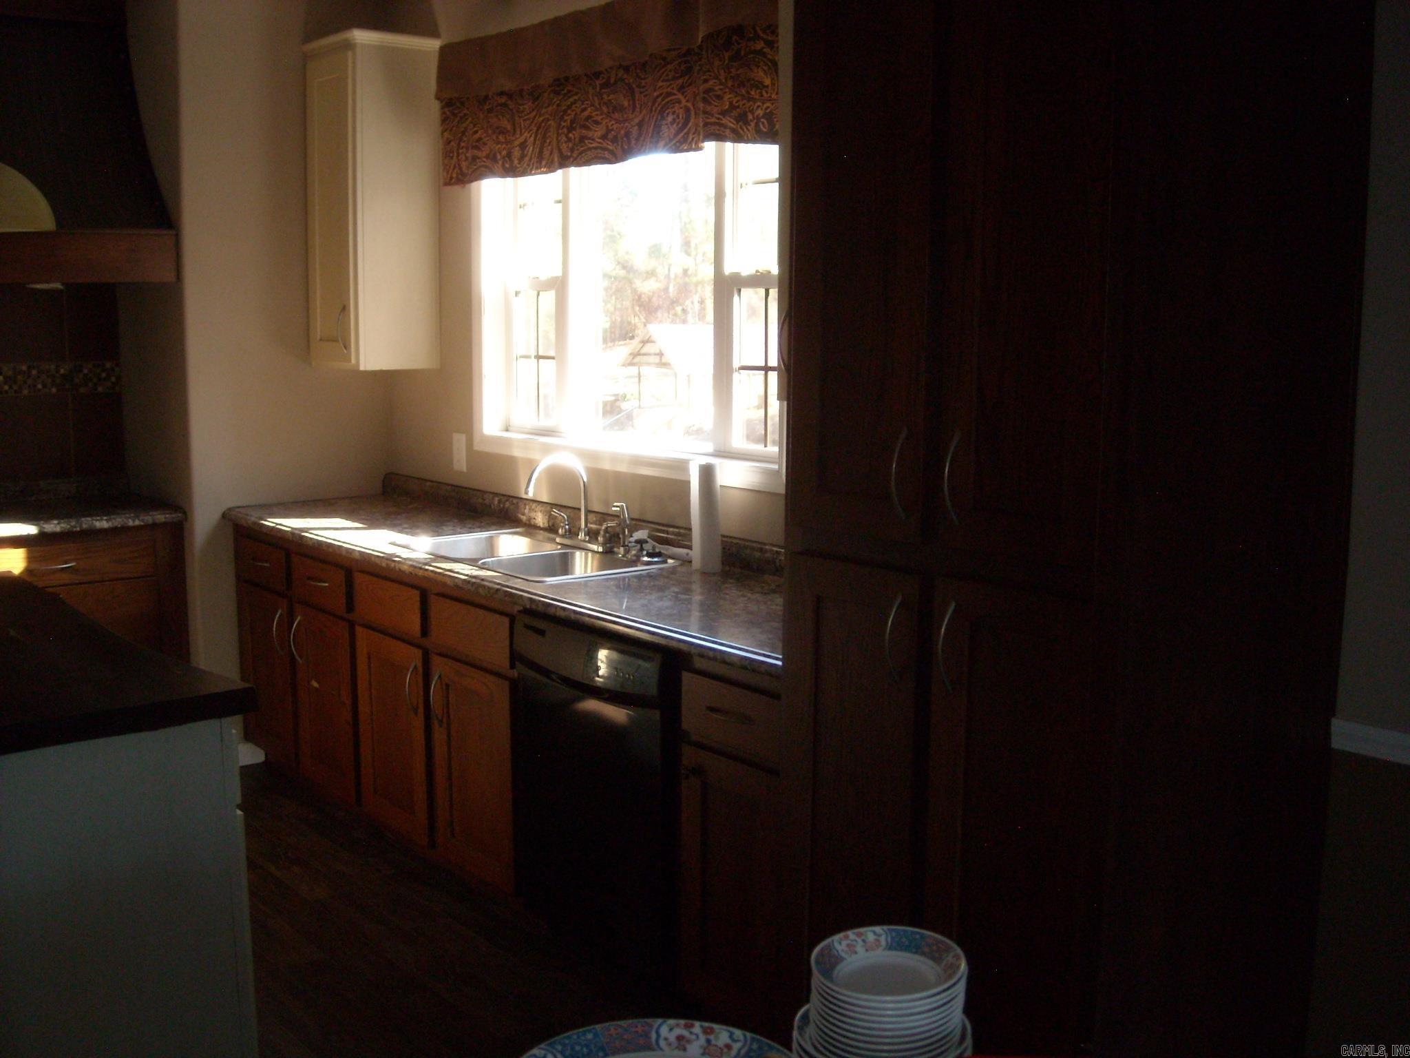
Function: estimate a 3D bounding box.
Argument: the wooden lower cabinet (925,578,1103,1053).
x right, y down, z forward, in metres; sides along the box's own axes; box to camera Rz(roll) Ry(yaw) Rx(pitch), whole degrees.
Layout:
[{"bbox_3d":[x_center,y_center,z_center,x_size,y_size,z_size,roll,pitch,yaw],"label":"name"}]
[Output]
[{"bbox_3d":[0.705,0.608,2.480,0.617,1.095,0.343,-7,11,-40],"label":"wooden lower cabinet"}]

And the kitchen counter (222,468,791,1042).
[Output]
[{"bbox_3d":[-0.484,0.477,3.977,0.647,0.985,2.776,-7,11,-40],"label":"kitchen counter"}]

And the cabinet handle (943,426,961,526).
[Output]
[{"bbox_3d":[0.387,-0.077,2.254,0.034,0.157,0.014,-7,11,-40],"label":"cabinet handle"}]

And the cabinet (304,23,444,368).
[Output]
[{"bbox_3d":[-1.122,-1.072,4.780,0.323,1.057,0.383,-7,11,-40],"label":"cabinet"}]

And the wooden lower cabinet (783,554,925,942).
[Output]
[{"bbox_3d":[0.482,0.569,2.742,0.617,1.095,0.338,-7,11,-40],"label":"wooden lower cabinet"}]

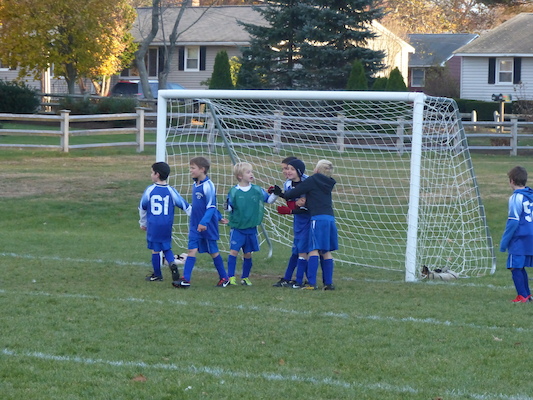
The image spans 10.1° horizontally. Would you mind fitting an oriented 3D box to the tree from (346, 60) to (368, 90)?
[{"bbox_3d":[3.333,-3.773,110.000,0.980,2.750,0.980,1,1,0],"label":"tree"}]

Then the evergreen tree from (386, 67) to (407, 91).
[{"bbox_3d":[4.805,-3.678,111.000,0.900,2.500,0.900,1,1,0],"label":"evergreen tree"}]

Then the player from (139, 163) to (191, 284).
[{"bbox_3d":[-1.056,0.228,31.100,0.500,1.230,0.420,1,2,-25],"label":"player"}]

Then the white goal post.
[{"bbox_3d":[0.705,-0.187,34.036,3.800,2.030,1.700,3,2,41],"label":"white goal post"}]

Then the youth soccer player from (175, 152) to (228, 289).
[{"bbox_3d":[-0.666,0.227,30.300,0.480,1.310,0.430,0,2,-39],"label":"youth soccer player"}]

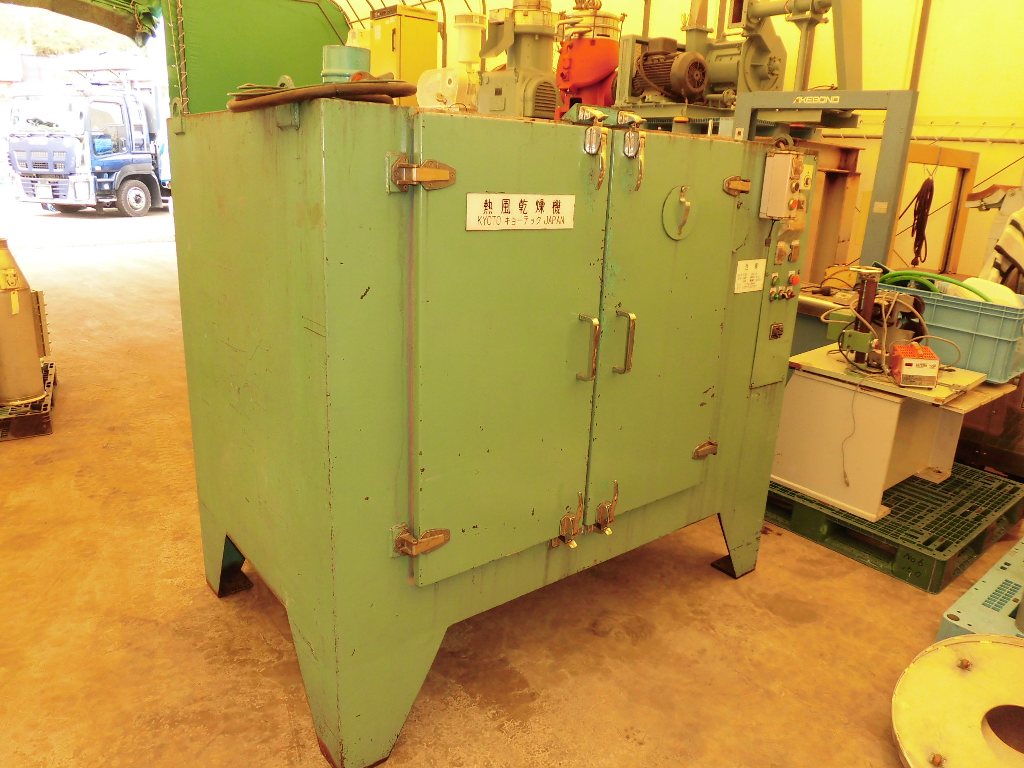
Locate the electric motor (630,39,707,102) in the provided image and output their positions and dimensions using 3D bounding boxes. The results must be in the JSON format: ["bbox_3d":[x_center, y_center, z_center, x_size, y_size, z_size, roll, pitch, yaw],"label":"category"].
[{"bbox_3d":[1.049,-2.112,4.760,0.285,0.395,0.450,-10,20,-37],"label":"electric motor"}]

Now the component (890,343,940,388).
[{"bbox_3d":[1.662,-0.078,2.937,0.128,0.125,0.245,8,17,18],"label":"component"}]

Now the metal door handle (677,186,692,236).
[{"bbox_3d":[0.474,-0.471,1.956,0.024,0.136,0.031,-10,20,-37],"label":"metal door handle"}]

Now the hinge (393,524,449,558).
[{"bbox_3d":[-0.210,0.376,1.705,0.129,0.062,0.064,-10,20,-37],"label":"hinge"}]

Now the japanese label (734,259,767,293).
[{"bbox_3d":[0.787,-0.356,2.334,0.161,0.102,0.004,-10,20,-37],"label":"japanese label"}]

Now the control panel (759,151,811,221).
[{"bbox_3d":[0.867,-0.623,2.245,0.100,0.200,0.105,-10,20,-37],"label":"control panel"}]

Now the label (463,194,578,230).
[{"bbox_3d":[0.030,-0.395,1.632,0.318,0.082,0.006,-10,20,-37],"label":"label"}]

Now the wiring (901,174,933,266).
[{"bbox_3d":[2.534,-1.019,4.425,0.180,0.600,0.100,11,18,27],"label":"wiring"}]

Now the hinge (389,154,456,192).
[{"bbox_3d":[-0.179,-0.433,1.468,0.132,0.070,0.064,-10,20,-37],"label":"hinge"}]

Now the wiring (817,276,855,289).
[{"bbox_3d":[1.953,-0.613,4.286,0.230,0.075,0.110,10,17,23],"label":"wiring"}]

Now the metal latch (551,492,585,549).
[{"bbox_3d":[0.160,0.369,1.972,0.045,0.168,0.080,-10,20,-37],"label":"metal latch"}]

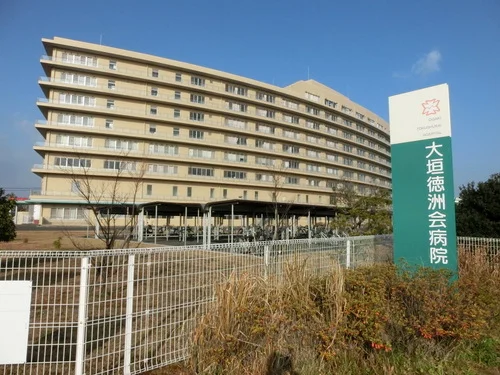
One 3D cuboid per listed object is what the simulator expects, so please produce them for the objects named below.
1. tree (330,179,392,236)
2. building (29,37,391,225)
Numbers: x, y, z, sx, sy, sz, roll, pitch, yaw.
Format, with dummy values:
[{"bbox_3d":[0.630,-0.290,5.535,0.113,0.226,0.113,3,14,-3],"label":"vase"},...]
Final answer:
[{"bbox_3d":[5.702,1.432,16.951,3.530,3.770,3.420,1,-6,0],"label":"tree"},{"bbox_3d":[5.211,-7.899,93.667,109.000,36.500,25.000,5,-7,-37],"label":"building"}]

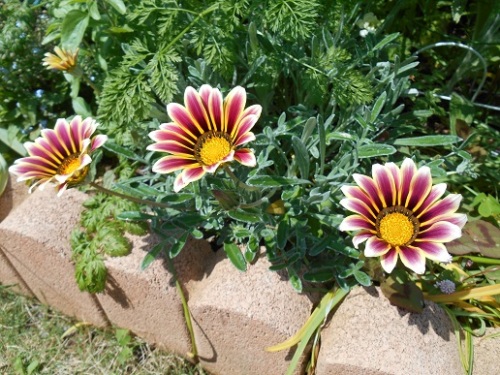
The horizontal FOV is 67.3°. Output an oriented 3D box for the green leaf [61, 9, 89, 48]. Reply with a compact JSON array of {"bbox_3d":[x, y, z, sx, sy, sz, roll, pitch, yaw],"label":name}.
[{"bbox_3d":[-0.260,-0.234,0.560,0.034,0.012,0.074,12,74,-6],"label":"green leaf"}]

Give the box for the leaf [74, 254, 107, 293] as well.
[{"bbox_3d":[-0.156,0.085,0.370,0.031,0.014,0.037,-1,74,-8],"label":"leaf"}]

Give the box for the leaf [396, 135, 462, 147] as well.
[{"bbox_3d":[0.183,-0.048,0.388,0.066,0.007,0.014,-2,41,4],"label":"leaf"}]

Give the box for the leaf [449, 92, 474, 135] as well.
[{"bbox_3d":[0.262,-0.091,0.465,0.024,0.010,0.058,19,79,26],"label":"leaf"}]

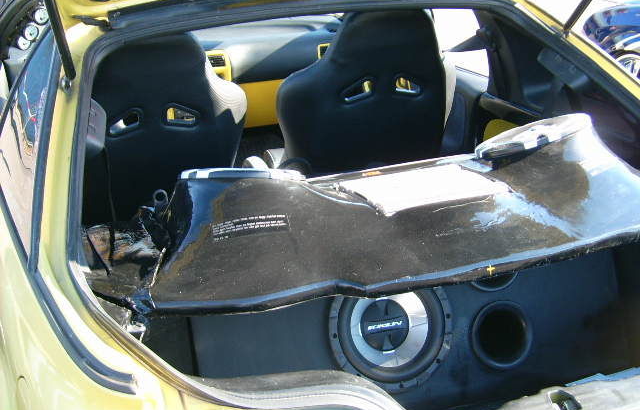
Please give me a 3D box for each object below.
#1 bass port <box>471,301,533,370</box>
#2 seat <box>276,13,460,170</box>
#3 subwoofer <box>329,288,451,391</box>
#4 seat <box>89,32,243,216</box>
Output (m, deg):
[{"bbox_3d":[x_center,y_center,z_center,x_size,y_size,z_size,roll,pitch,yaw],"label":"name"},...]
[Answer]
[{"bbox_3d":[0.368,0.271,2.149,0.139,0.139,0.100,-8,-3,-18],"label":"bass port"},{"bbox_3d":[0.097,-0.232,3.256,0.560,0.900,0.760,-8,20,-18],"label":"seat"},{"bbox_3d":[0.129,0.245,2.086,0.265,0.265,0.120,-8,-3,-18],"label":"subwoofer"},{"bbox_3d":[-0.536,-0.123,3.043,0.560,0.900,0.760,-8,20,-18],"label":"seat"}]

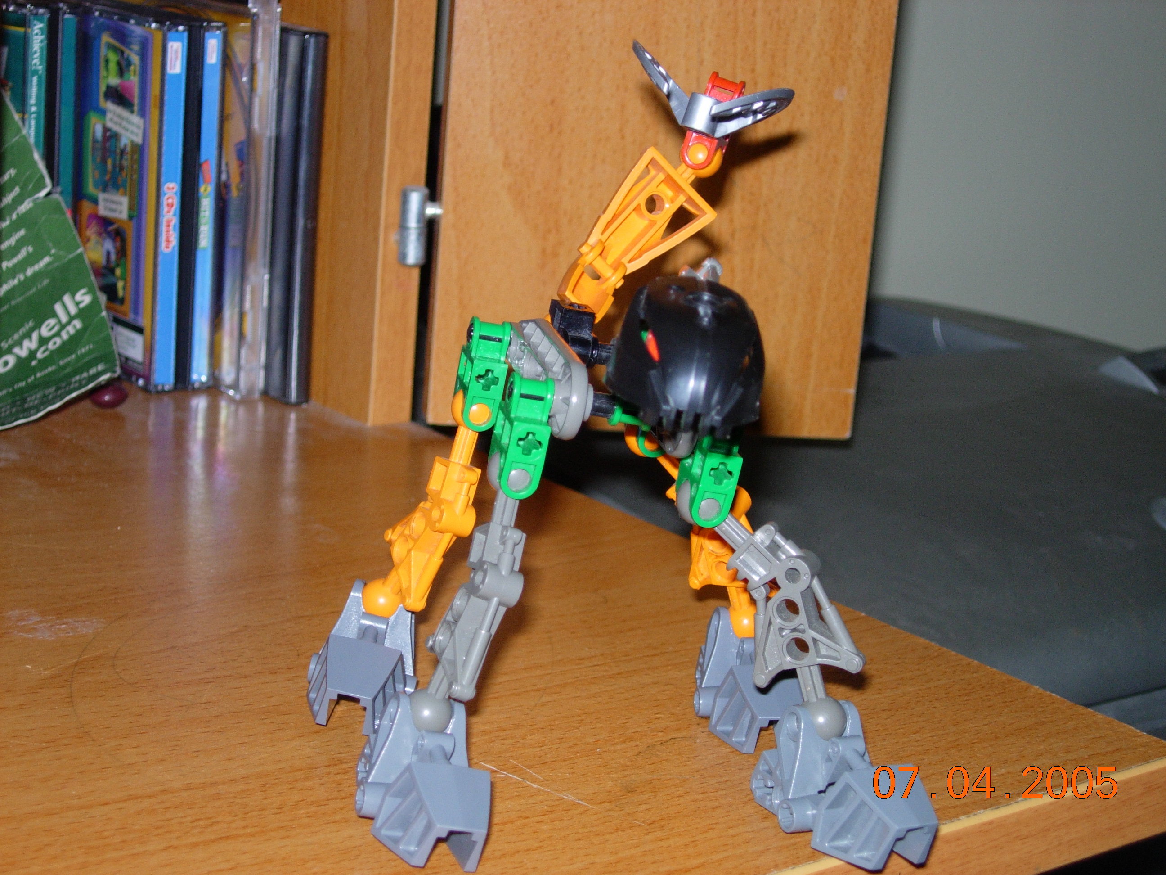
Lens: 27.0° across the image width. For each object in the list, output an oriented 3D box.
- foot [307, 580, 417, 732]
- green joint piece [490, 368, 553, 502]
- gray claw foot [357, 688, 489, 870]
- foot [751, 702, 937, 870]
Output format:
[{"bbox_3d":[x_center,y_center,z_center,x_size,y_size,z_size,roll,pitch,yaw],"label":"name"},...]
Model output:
[{"bbox_3d":[-0.048,0.048,0.542,0.024,0.023,0.045,13,17,1],"label":"foot"},{"bbox_3d":[-0.012,0.000,0.494,0.008,0.024,0.013,7,14,-18],"label":"green joint piece"},{"bbox_3d":[-0.029,0.066,0.474,0.024,0.023,0.045,10,12,-22],"label":"gray claw foot"},{"bbox_3d":[0.054,0.069,0.489,0.024,0.023,0.045,-1,14,-30],"label":"foot"}]

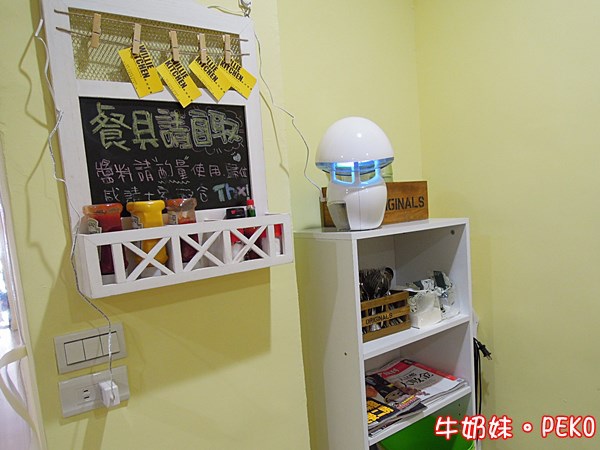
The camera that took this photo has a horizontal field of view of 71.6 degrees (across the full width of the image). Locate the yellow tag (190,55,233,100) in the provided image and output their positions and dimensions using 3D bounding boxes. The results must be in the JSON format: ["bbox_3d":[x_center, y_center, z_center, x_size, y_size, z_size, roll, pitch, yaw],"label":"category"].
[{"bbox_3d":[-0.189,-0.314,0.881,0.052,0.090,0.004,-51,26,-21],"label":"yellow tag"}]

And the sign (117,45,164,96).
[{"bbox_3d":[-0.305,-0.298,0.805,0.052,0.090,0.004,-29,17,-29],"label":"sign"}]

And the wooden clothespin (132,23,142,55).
[{"bbox_3d":[-0.316,-0.361,0.805,0.010,0.063,0.012,6,-2,-33],"label":"wooden clothespin"}]

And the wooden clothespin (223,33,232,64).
[{"bbox_3d":[-0.159,-0.381,0.901,0.010,0.060,0.012,-1,3,-33],"label":"wooden clothespin"}]

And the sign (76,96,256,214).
[{"bbox_3d":[-0.257,-0.137,0.868,0.336,0.236,0.012,-7,5,-32],"label":"sign"}]

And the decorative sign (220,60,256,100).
[{"bbox_3d":[-0.139,-0.328,0.913,0.090,0.052,0.004,36,-17,-29],"label":"decorative sign"}]

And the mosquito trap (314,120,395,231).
[{"bbox_3d":[0.139,-0.131,1.068,0.205,0.290,0.205,-4,5,-5],"label":"mosquito trap"}]

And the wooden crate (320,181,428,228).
[{"bbox_3d":[0.228,-0.064,1.246,0.262,0.115,0.160,-7,5,-32],"label":"wooden crate"}]

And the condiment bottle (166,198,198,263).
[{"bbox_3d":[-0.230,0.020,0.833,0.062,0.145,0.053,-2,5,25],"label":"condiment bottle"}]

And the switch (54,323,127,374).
[{"bbox_3d":[-0.397,0.236,0.797,0.118,0.071,0.010,-7,5,-32],"label":"switch"}]

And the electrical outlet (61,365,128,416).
[{"bbox_3d":[-0.392,0.322,0.803,0.118,0.071,0.010,-7,5,-32],"label":"electrical outlet"}]

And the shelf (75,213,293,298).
[{"bbox_3d":[-0.216,0.048,0.847,0.402,0.105,0.117,-7,6,-33],"label":"shelf"}]

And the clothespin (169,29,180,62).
[{"bbox_3d":[-0.255,-0.360,0.840,0.010,0.059,0.012,-7,6,-33],"label":"clothespin"}]

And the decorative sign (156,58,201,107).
[{"bbox_3d":[-0.247,-0.292,0.852,0.050,0.089,0.004,-46,24,-23],"label":"decorative sign"}]

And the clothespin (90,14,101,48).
[{"bbox_3d":[-0.374,-0.358,0.767,0.010,0.063,0.012,3,0,-33],"label":"clothespin"}]

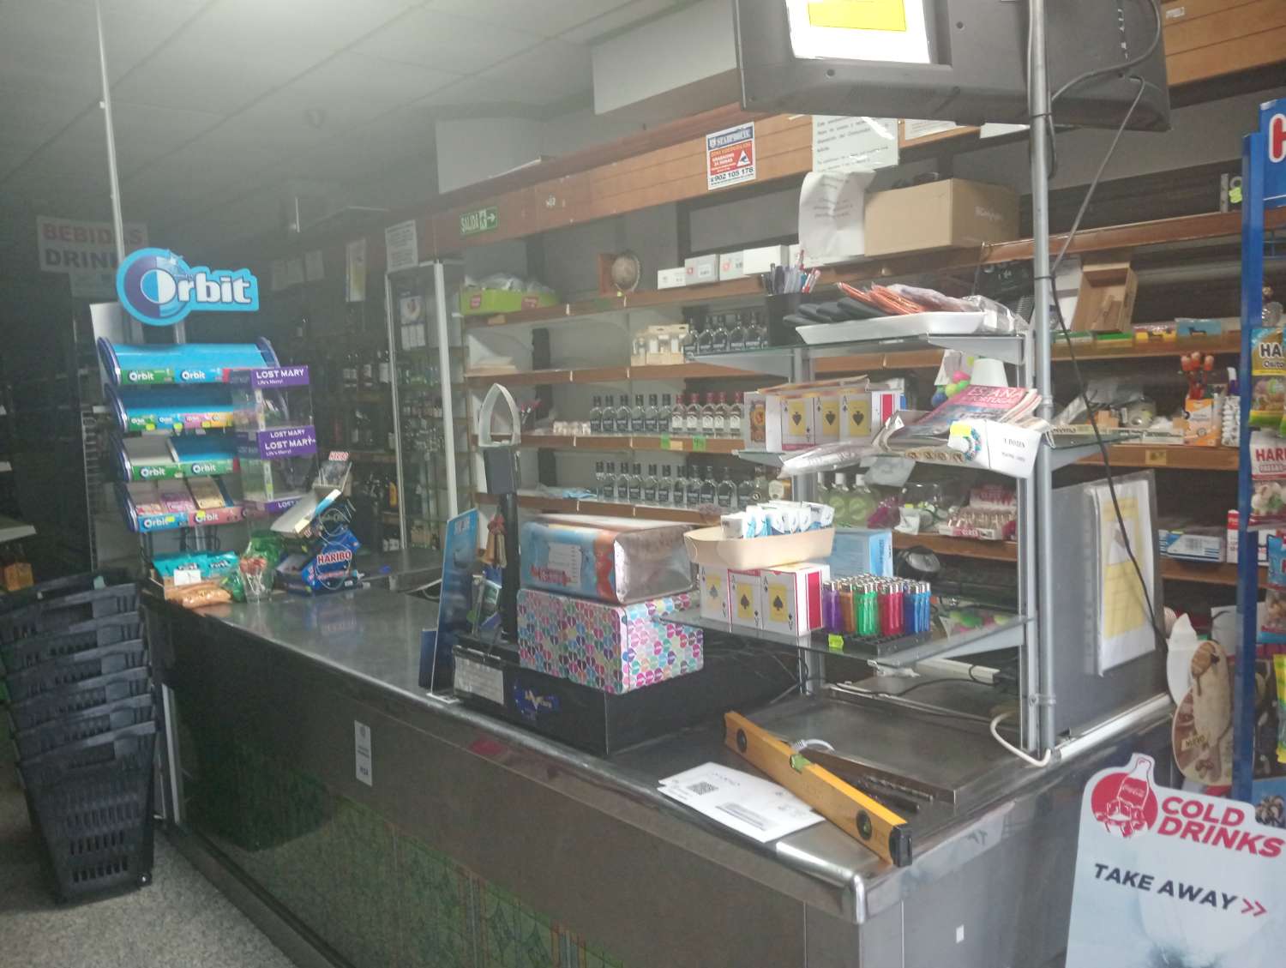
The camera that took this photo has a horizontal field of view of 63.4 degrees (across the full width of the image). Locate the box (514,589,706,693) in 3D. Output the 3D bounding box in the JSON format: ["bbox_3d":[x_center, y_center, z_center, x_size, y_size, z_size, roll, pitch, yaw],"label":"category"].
[{"bbox_3d":[-0.056,0.237,1.710,0.177,0.130,0.257,-8,8,-44],"label":"box"}]

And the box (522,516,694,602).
[{"bbox_3d":[-0.063,0.119,1.710,0.155,0.107,0.255,-7,7,-42],"label":"box"}]

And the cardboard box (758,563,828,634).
[{"bbox_3d":[0.220,0.163,1.495,0.070,0.090,0.067,-7,7,-41],"label":"cardboard box"}]

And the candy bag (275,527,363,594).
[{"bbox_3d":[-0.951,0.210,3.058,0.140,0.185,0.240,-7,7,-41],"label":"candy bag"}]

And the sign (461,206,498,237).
[{"bbox_3d":[-0.716,-1.152,4.567,0.012,0.090,0.297,-7,7,-41],"label":"sign"}]

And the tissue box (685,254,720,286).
[{"bbox_3d":[0.241,-0.749,3.662,0.090,0.094,0.150,-7,7,-41],"label":"tissue box"}]

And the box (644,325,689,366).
[{"bbox_3d":[0.098,-0.512,3.837,0.055,0.145,0.205,-7,7,-41],"label":"box"}]

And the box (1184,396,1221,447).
[{"bbox_3d":[1.327,-0.149,2.468,0.045,0.112,0.068,-7,7,-41],"label":"box"}]

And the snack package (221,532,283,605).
[{"bbox_3d":[-1.086,0.231,2.926,0.130,0.185,0.100,-7,7,-41],"label":"snack package"}]

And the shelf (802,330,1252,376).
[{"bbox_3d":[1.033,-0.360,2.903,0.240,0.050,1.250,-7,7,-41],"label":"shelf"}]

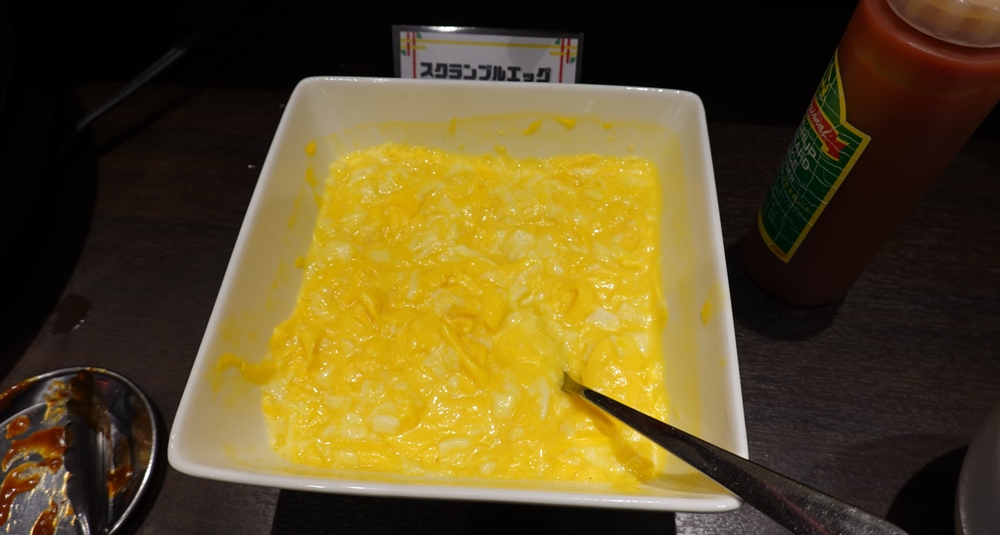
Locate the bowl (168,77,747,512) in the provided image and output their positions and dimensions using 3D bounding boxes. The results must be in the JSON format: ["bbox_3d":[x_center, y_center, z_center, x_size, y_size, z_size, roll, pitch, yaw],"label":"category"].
[{"bbox_3d":[-0.010,0.015,0.344,0.224,0.084,0.224,3,56,3],"label":"bowl"}]

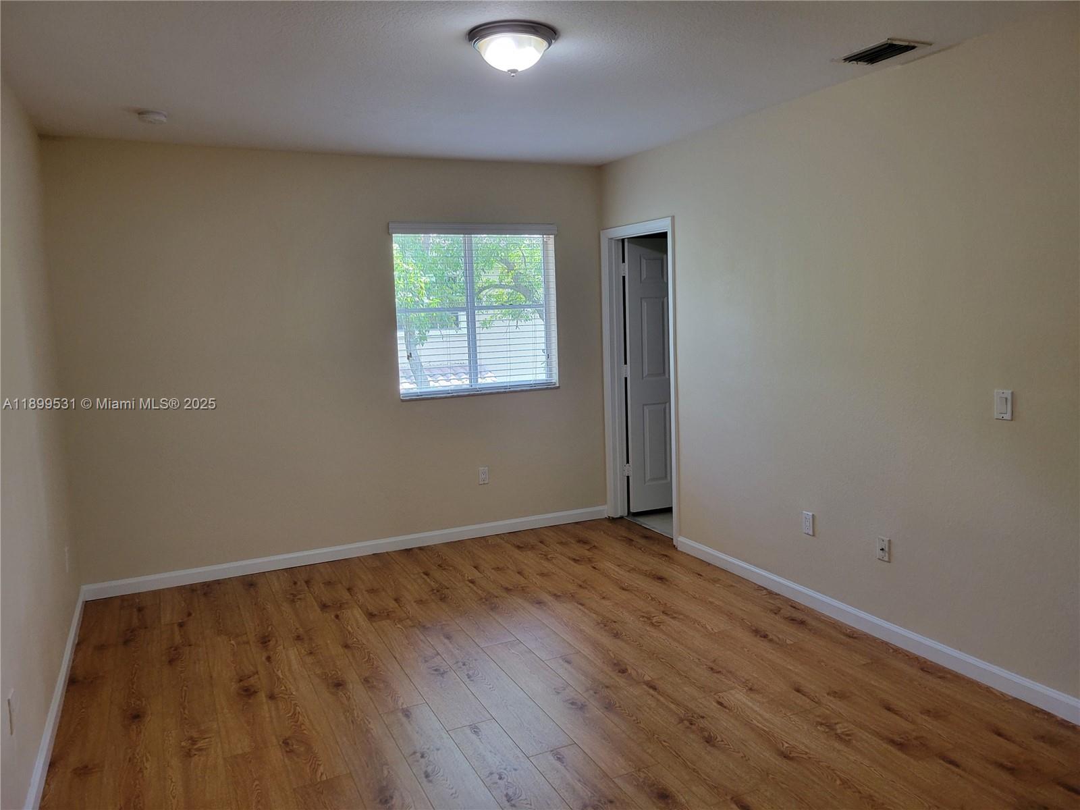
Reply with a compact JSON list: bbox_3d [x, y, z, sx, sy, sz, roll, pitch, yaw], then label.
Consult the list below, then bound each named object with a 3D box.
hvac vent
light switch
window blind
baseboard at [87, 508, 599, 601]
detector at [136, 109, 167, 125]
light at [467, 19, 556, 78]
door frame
[{"bbox_3d":[1.362,-1.397,3.246,0.231,0.020,0.298,-5,7,-25],"label":"hvac vent"},{"bbox_3d":[1.776,0.003,3.113,0.010,0.112,0.071,-5,7,-25],"label":"light switch"},{"bbox_3d":[-0.406,-0.642,5.420,1.170,1.101,0.075,-5,7,-25],"label":"window blind"},{"bbox_3d":[-1.035,0.922,5.270,3.392,0.091,0.015,-5,7,-25],"label":"baseboard"},{"bbox_3d":[-1.845,-1.366,3.862,0.128,0.038,0.128,-5,7,-25],"label":"detector"},{"bbox_3d":[-0.099,-1.256,2.928,0.318,0.138,0.318,-2,7,0],"label":"light"},{"bbox_3d":[0.708,-0.159,5.480,0.133,2.085,0.894,-5,7,-25],"label":"door frame"}]

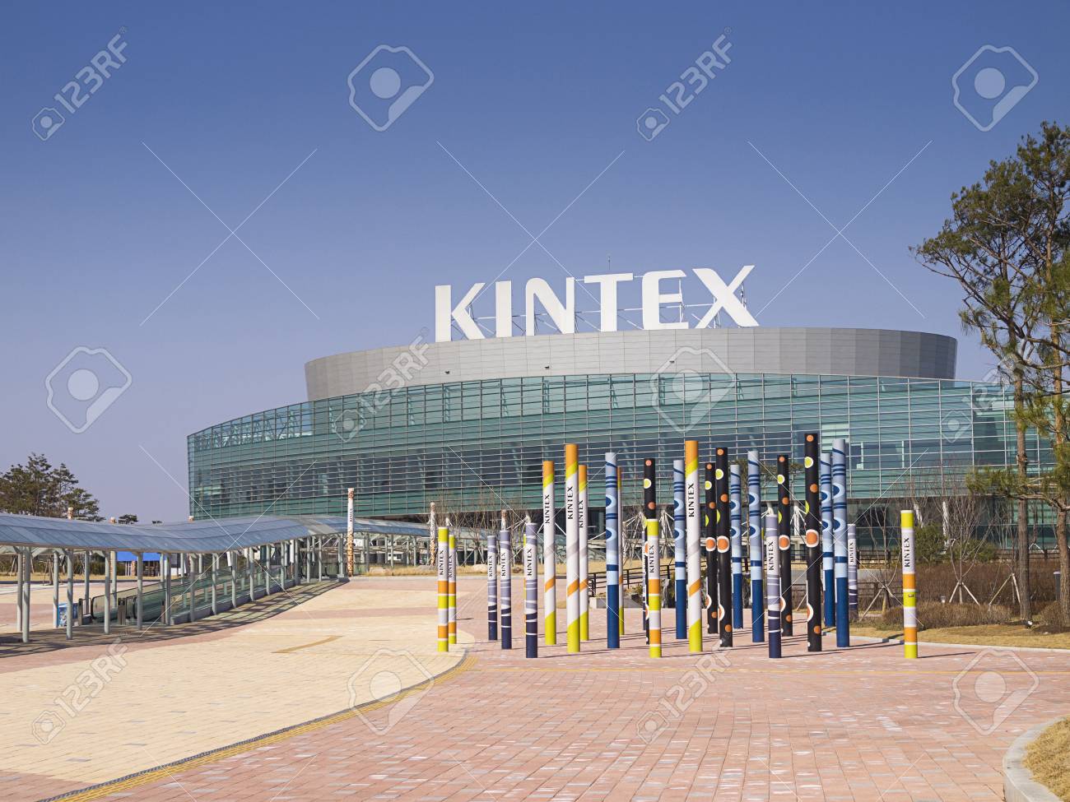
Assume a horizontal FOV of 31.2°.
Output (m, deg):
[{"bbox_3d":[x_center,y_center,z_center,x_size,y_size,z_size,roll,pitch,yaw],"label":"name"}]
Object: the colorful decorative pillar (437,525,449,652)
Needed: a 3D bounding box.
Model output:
[{"bbox_3d":[-2.301,4.724,47.959,0.260,3.100,0.260,-1,-5,0],"label":"colorful decorative pillar"}]

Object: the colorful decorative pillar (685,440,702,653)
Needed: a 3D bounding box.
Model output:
[{"bbox_3d":[3.781,3.455,45.682,0.299,5.001,0.299,-3,-6,20],"label":"colorful decorative pillar"}]

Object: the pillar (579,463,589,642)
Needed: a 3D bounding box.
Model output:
[{"bbox_3d":[1.360,4.336,54.858,0.299,5.001,0.299,-2,-6,16],"label":"pillar"}]

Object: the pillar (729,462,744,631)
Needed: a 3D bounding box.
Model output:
[{"bbox_3d":[6.321,4.552,59.839,0.312,5.083,0.312,-1,-5,0],"label":"pillar"}]

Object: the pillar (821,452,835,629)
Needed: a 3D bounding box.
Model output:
[{"bbox_3d":[8.565,4.065,56.014,0.312,5.034,0.312,-1,-5,0],"label":"pillar"}]

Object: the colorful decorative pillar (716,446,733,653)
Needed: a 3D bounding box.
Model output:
[{"bbox_3d":[4.774,3.690,48.445,0.299,5.001,0.299,-3,-6,20],"label":"colorful decorative pillar"}]

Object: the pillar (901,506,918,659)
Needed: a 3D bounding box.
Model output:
[{"bbox_3d":[7.821,3.837,40.095,0.266,3.070,0.266,-1,-5,0],"label":"pillar"}]

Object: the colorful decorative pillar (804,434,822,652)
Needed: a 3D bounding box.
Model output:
[{"bbox_3d":[6.381,3.245,44.005,0.312,4.990,0.312,-1,-5,0],"label":"colorful decorative pillar"}]

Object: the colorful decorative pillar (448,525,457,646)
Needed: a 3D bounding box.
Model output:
[{"bbox_3d":[-2.324,5.237,53.298,0.250,3.001,0.250,-2,-6,12],"label":"colorful decorative pillar"}]

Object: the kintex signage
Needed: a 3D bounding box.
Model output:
[{"bbox_3d":[6.620,-10.750,217.290,38.080,6.760,1.000,-2,-6,19],"label":"kintex signage"}]

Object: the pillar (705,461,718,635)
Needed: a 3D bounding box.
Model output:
[{"bbox_3d":[5.203,4.334,56.513,0.299,5.001,0.299,-3,-6,20],"label":"pillar"}]

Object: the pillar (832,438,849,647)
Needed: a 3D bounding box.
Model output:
[{"bbox_3d":[7.456,3.466,46.724,0.312,5.047,0.312,-1,-5,0],"label":"pillar"}]

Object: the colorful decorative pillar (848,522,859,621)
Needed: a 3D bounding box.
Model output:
[{"bbox_3d":[9.622,5.240,58.014,0.250,3.001,0.250,-3,-6,24],"label":"colorful decorative pillar"}]

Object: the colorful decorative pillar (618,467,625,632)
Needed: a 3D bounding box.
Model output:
[{"bbox_3d":[2.519,4.527,58.207,0.312,5.117,0.312,-1,-5,0],"label":"colorful decorative pillar"}]

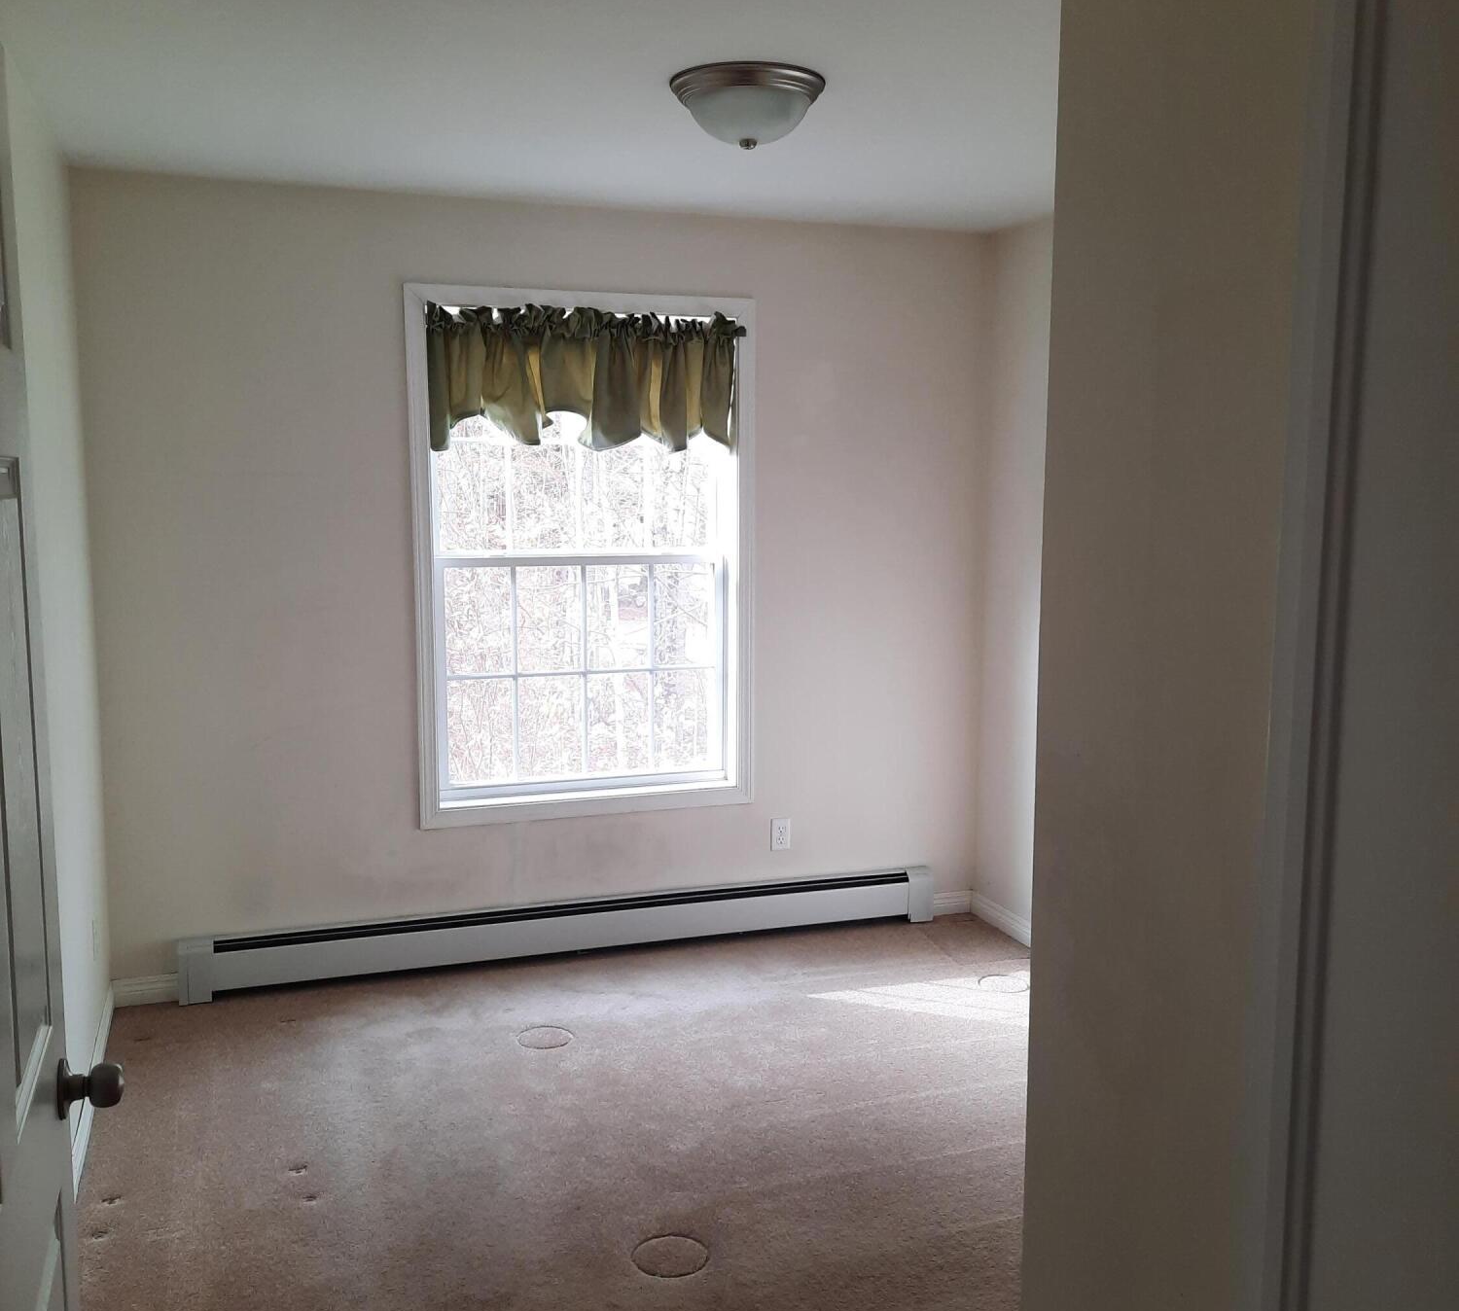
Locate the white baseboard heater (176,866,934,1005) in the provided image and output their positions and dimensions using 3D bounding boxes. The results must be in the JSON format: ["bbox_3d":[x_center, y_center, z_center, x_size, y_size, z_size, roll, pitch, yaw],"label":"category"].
[{"bbox_3d":[-0.464,0.906,4.625,2.512,0.184,0.070,-2,8,-19],"label":"white baseboard heater"}]

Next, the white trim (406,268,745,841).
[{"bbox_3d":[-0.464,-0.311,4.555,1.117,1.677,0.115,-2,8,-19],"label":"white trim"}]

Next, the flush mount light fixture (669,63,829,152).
[{"bbox_3d":[0.039,-1.169,3.050,0.330,0.140,0.330,0,7,0],"label":"flush mount light fixture"}]

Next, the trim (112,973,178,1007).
[{"bbox_3d":[-1.746,1.005,4.208,0.192,0.084,0.018,-2,8,-19],"label":"trim"}]

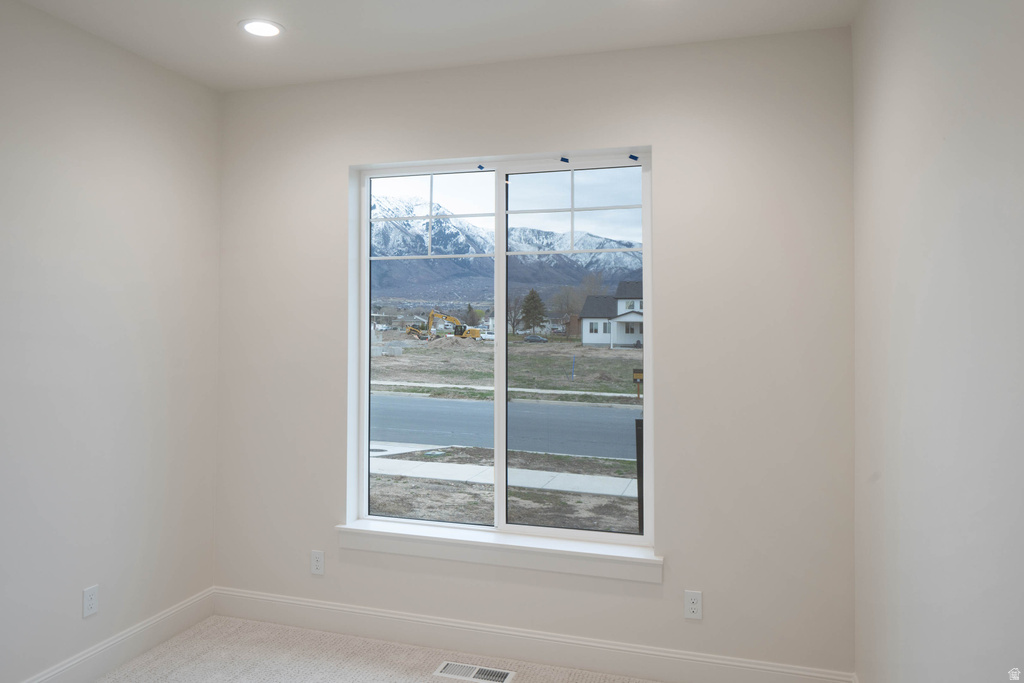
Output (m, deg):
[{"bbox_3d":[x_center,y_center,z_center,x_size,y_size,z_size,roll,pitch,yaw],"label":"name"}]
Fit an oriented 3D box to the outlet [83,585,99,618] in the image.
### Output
[{"bbox_3d":[-1.786,1.106,2.899,0.012,0.117,0.072,0,-1,17],"label":"outlet"}]

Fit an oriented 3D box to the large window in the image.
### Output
[{"bbox_3d":[-0.065,0.029,3.315,1.479,1.779,0.080,0,-1,17],"label":"large window"}]

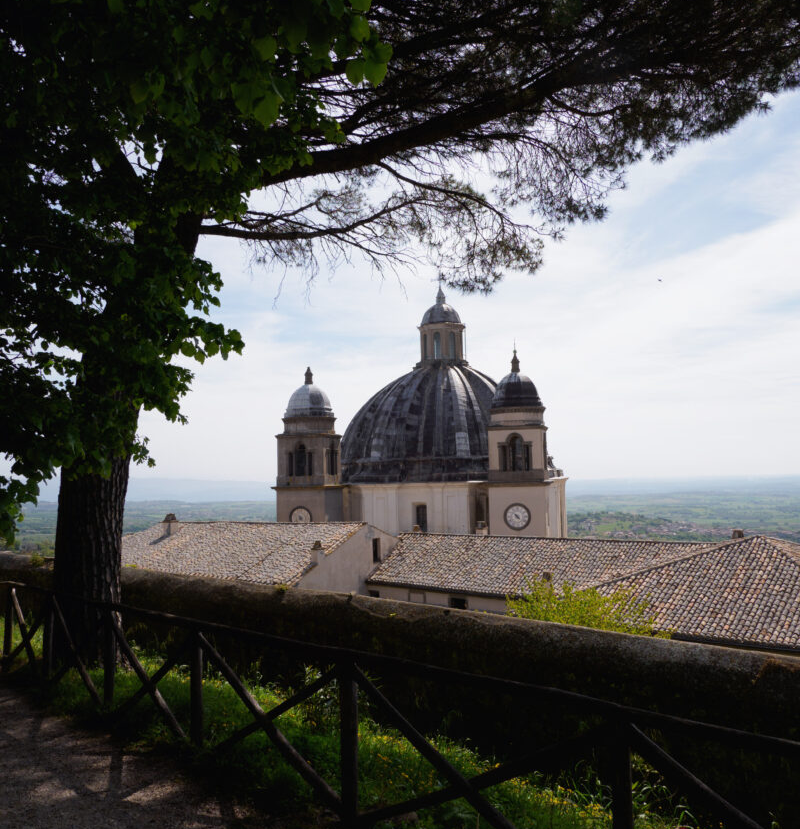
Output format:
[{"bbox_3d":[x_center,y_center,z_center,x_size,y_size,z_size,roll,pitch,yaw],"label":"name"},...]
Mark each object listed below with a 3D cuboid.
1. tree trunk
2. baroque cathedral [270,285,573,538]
[{"bbox_3d":[-3.200,1.460,7.650,0.760,2.350,0.740,0,-5,0],"label":"tree trunk"},{"bbox_3d":[5.700,3.812,102.577,36.000,45.000,40.000,-1,-5,15],"label":"baroque cathedral"}]

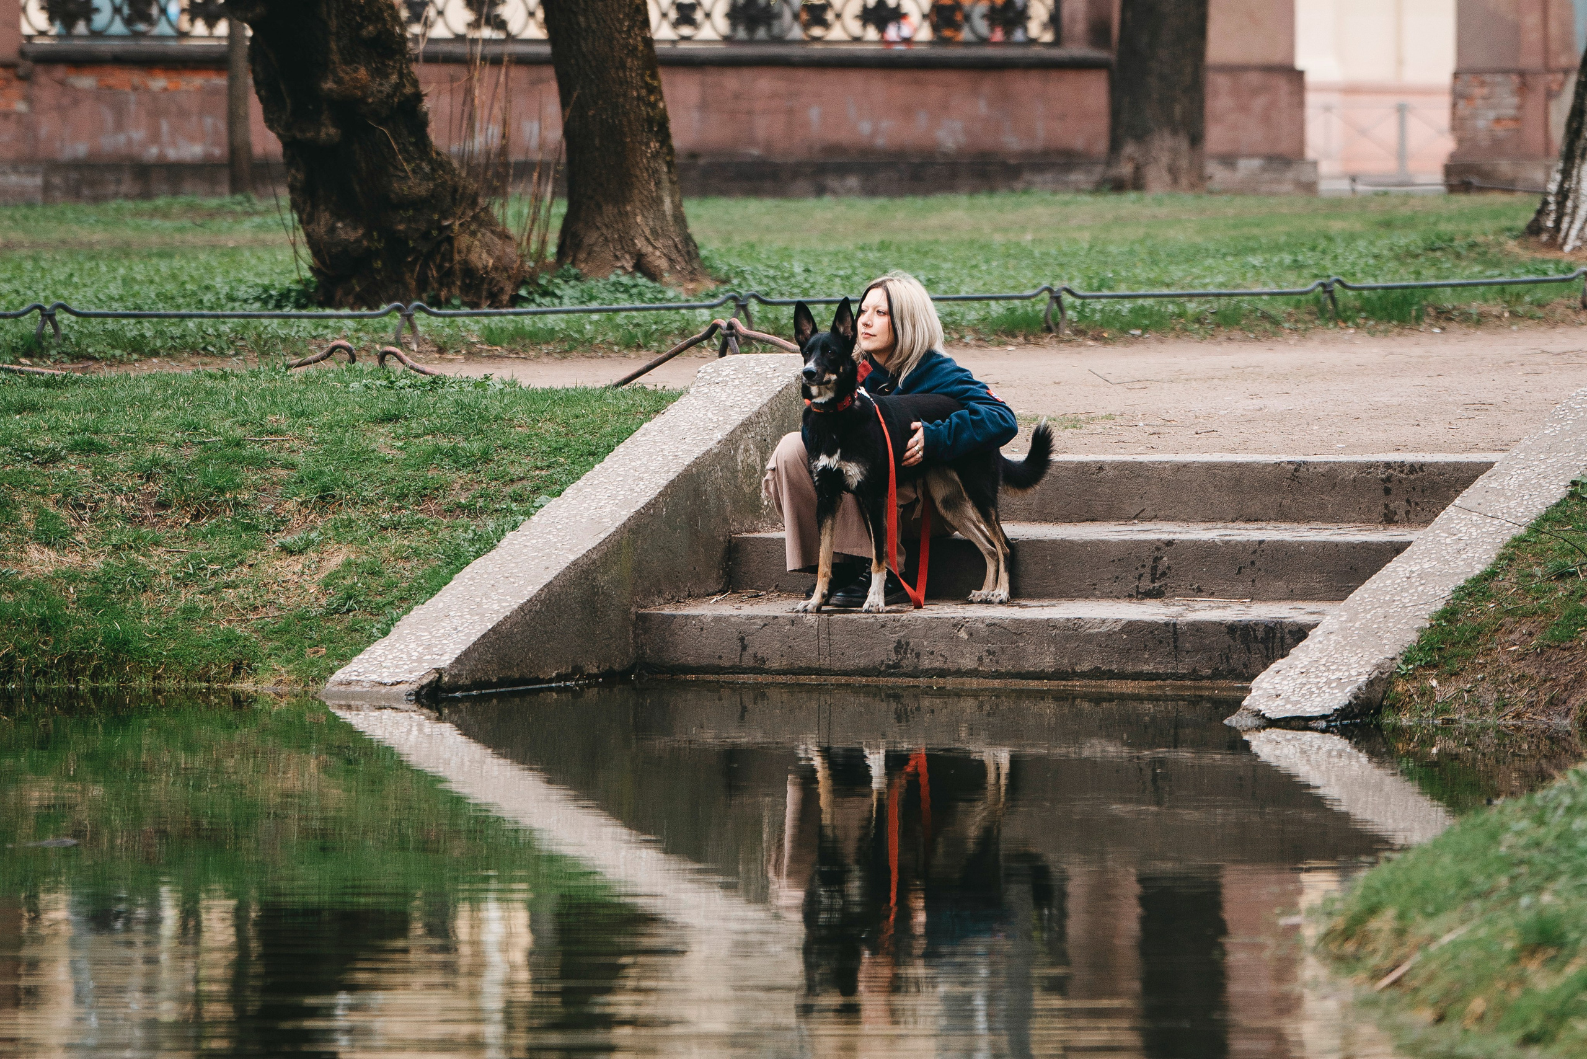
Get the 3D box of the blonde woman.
[{"bbox_3d":[0.285,-0.262,15.420,0.620,0.940,0.500,-3,5,-37],"label":"blonde woman"}]

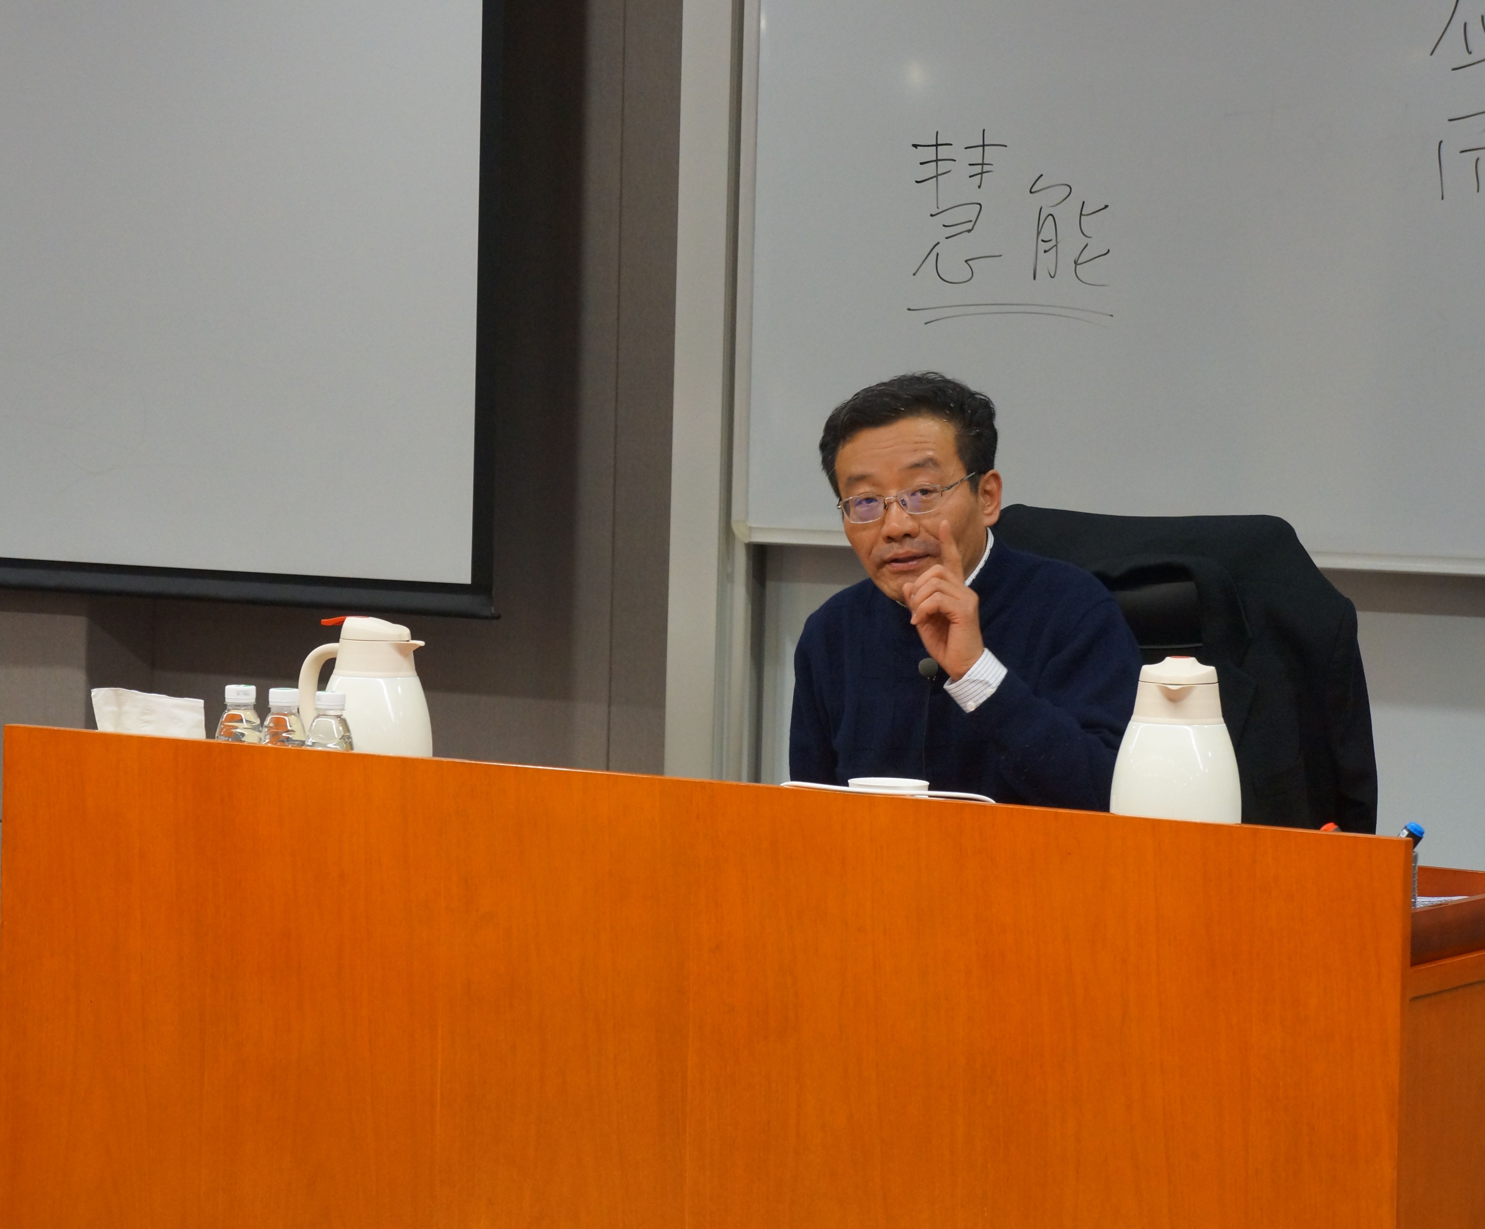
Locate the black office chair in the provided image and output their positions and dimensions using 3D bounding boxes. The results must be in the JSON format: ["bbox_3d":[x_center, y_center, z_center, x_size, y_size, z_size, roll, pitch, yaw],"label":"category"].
[{"bbox_3d":[0.343,0.437,4.665,0.630,1.090,0.660,3,3,32],"label":"black office chair"}]

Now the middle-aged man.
[{"bbox_3d":[0.190,0.366,4.498,0.520,1.240,0.720,3,3,32],"label":"middle-aged man"}]

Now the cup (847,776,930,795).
[{"bbox_3d":[0.144,0.212,4.097,0.079,0.096,0.079,1,3,0],"label":"cup"}]

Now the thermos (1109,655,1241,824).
[{"bbox_3d":[0.403,0.159,3.848,0.121,0.241,0.142,2,3,11],"label":"thermos"}]

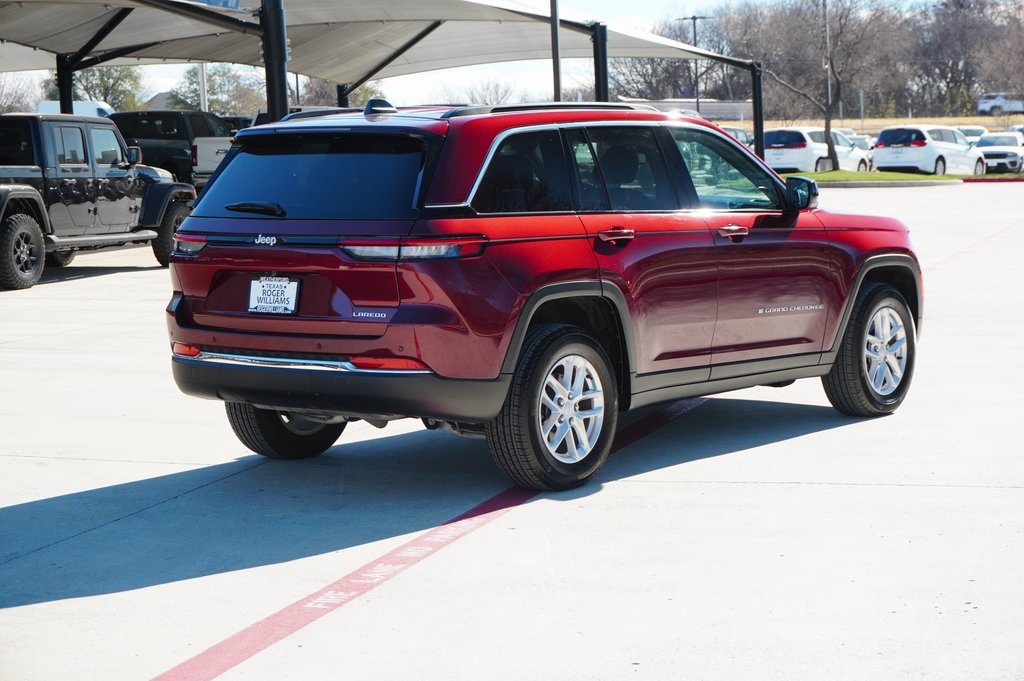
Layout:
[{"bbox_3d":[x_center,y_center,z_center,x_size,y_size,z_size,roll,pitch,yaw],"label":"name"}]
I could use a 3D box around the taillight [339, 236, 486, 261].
[{"bbox_3d":[-0.429,-0.408,9.116,0.530,0.105,0.400,3,7,38],"label":"taillight"}]

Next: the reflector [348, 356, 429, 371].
[{"bbox_3d":[-0.521,0.097,9.049,0.400,0.058,0.060,2,6,28],"label":"reflector"}]

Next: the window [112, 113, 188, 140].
[{"bbox_3d":[-6.465,-3.808,37.000,1.500,0.460,0.100,1,-3,19],"label":"window"}]

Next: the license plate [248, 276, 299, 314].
[{"bbox_3d":[-1.083,-0.205,9.401,0.304,0.160,0.025,3,-1,38],"label":"license plate"}]

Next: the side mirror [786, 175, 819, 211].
[{"bbox_3d":[1.554,-0.784,11.026,0.205,0.185,0.160,4,7,39],"label":"side mirror"}]

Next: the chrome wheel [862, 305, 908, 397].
[{"bbox_3d":[2.067,0.058,11.897,0.200,0.500,0.500,4,7,39],"label":"chrome wheel"}]

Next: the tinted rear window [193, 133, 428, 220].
[{"bbox_3d":[-0.918,-0.761,9.577,1.430,0.440,0.100,3,-28,38],"label":"tinted rear window"}]

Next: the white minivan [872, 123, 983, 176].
[{"bbox_3d":[14.109,-6.380,69.580,2.020,1.760,5.170,3,7,37],"label":"white minivan"}]

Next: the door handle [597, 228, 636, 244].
[{"bbox_3d":[0.493,-0.493,9.748,0.060,0.052,0.260,4,7,39],"label":"door handle"}]

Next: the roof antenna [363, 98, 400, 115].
[{"bbox_3d":[-0.609,-1.108,9.841,0.070,0.070,0.210,4,7,39],"label":"roof antenna"}]

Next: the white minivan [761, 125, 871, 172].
[{"bbox_3d":[10.123,-6.211,69.200,2.020,1.777,5.180,2,6,35],"label":"white minivan"}]

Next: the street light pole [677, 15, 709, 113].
[{"bbox_3d":[11.623,-15.822,130.000,2.200,8.900,0.400,-1,6,3],"label":"street light pole"}]

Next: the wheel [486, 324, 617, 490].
[{"bbox_3d":[0.188,0.300,9.617,0.265,0.765,0.770,4,7,39],"label":"wheel"}]

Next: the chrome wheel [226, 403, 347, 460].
[{"bbox_3d":[-1.145,0.229,10.746,0.265,0.775,0.775,3,7,38],"label":"chrome wheel"}]

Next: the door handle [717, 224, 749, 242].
[{"bbox_3d":[1.120,-0.548,10.526,0.060,0.052,0.260,4,7,39],"label":"door handle"}]

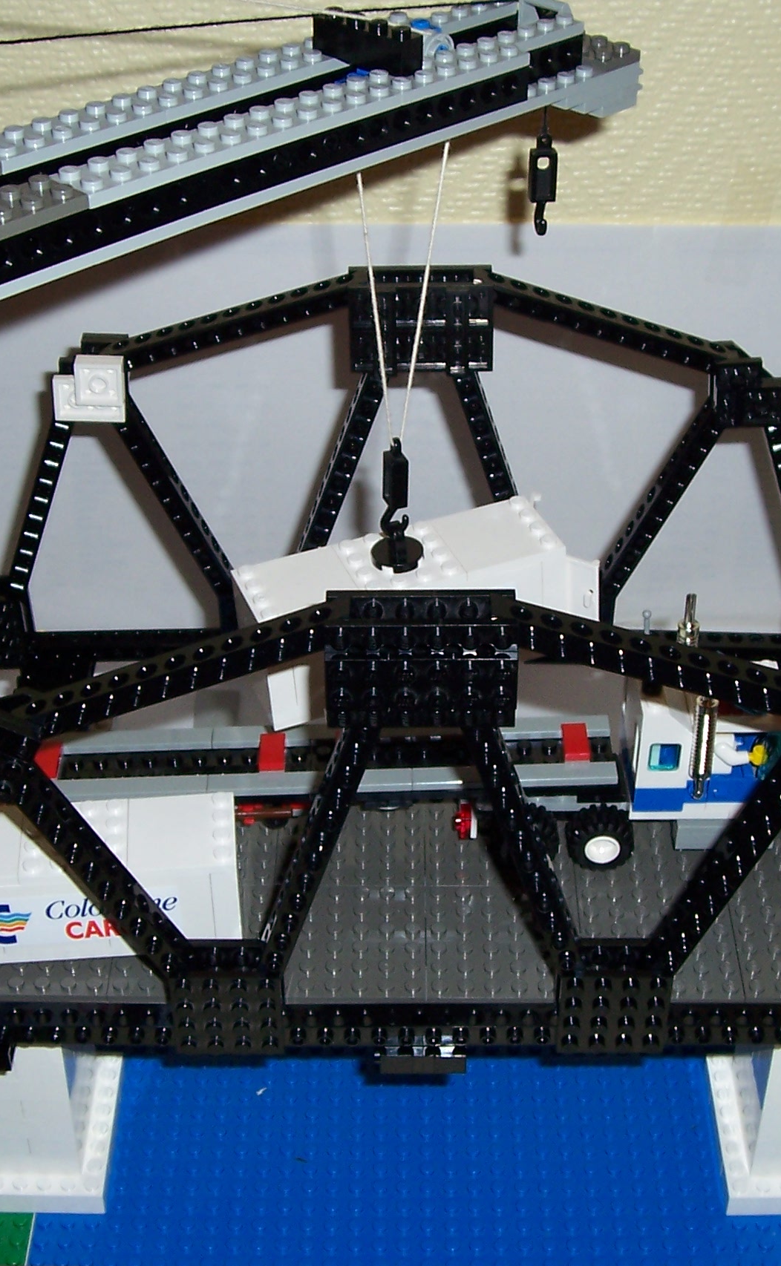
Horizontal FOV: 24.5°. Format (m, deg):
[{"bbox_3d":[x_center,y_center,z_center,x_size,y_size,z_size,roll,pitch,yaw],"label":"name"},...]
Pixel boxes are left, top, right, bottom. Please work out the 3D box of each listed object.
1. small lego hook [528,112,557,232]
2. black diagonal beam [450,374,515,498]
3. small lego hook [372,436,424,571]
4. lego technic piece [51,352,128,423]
[{"bbox_3d":[0.044,-0.134,0.525,0.008,0.036,0.008,-6,36,-9],"label":"small lego hook"},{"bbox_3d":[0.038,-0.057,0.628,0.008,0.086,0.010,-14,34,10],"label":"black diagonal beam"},{"bbox_3d":[0.002,-0.040,0.537,0.016,0.043,0.016,-10,36,-14],"label":"small lego hook"},{"bbox_3d":[-0.100,-0.081,0.596,0.024,0.024,0.010,0,35,0],"label":"lego technic piece"}]

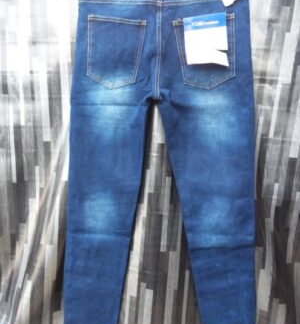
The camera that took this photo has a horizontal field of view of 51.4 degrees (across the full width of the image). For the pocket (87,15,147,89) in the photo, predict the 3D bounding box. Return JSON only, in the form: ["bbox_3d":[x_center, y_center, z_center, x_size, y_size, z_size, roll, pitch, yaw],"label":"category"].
[{"bbox_3d":[-0.084,-0.267,0.772,0.144,0.172,0.015,3,13,2],"label":"pocket"}]

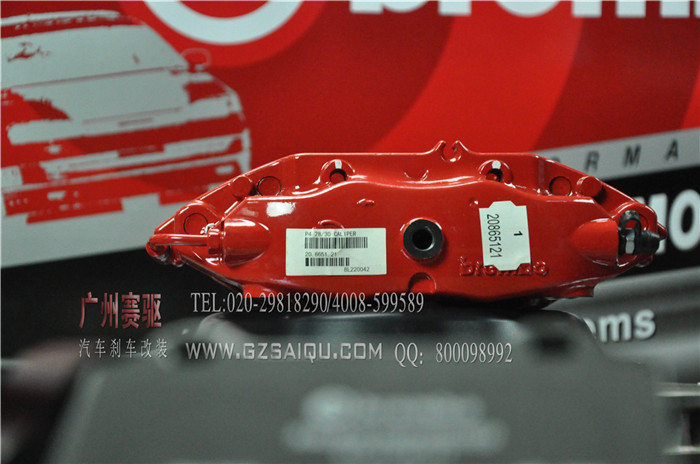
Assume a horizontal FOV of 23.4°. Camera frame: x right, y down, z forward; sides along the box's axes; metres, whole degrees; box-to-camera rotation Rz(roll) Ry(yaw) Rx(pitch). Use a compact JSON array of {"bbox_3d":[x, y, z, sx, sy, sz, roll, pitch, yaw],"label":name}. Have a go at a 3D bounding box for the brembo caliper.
[{"bbox_3d":[0.029,-0.004,0.850,0.258,0.078,0.125,0,4,-2],"label":"brembo caliper"}]

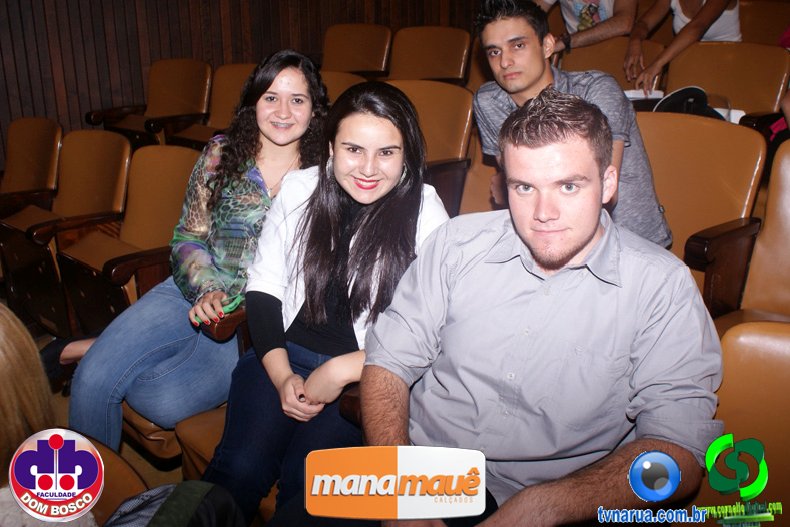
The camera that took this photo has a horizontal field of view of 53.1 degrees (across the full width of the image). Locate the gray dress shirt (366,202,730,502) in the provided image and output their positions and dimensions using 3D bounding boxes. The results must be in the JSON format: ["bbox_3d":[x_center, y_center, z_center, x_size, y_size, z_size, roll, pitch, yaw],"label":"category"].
[{"bbox_3d":[0.233,0.207,1.318,0.570,0.560,0.380,14,22,36],"label":"gray dress shirt"}]

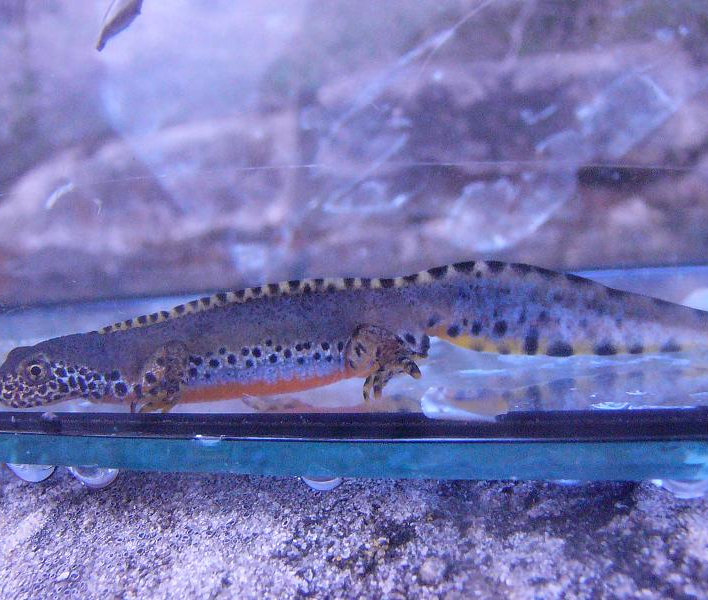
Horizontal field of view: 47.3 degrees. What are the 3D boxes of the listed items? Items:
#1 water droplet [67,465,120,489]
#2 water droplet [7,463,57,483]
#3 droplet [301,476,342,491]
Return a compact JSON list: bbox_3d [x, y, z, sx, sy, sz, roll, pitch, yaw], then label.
[{"bbox_3d":[-0.027,0.019,0.085,0.005,0.002,0.005,-2,11,20],"label":"water droplet"},{"bbox_3d":[-0.035,0.018,0.087,0.005,0.002,0.005,-2,11,20],"label":"water droplet"},{"bbox_3d":[-0.003,0.018,0.080,0.004,0.002,0.004,-2,11,20],"label":"droplet"}]

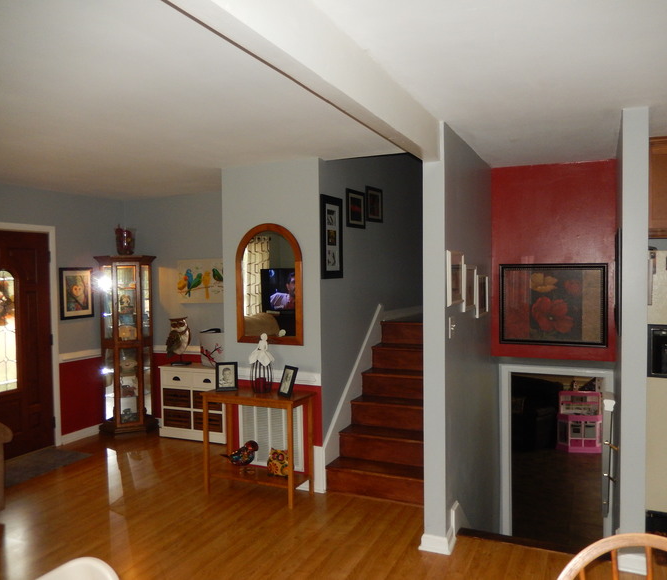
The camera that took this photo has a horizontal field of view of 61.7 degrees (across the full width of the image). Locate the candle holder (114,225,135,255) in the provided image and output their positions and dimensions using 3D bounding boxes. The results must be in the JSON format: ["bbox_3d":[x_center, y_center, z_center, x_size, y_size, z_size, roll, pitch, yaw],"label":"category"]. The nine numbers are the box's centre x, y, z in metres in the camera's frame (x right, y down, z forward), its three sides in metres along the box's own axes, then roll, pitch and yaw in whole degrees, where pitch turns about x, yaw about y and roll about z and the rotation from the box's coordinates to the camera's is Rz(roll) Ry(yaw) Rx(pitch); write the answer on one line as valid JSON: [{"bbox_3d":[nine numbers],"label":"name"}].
[{"bbox_3d":[-2.182,-0.513,5.830,0.220,0.310,0.220,0,2,25],"label":"candle holder"}]

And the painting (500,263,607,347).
[{"bbox_3d":[1.731,0.119,4.430,0.790,0.650,0.030,0,2,25],"label":"painting"}]

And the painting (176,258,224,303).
[{"bbox_3d":[-1.278,-0.085,5.658,0.700,0.440,0.035,0,2,25],"label":"painting"}]

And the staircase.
[{"bbox_3d":[0.610,0.910,4.515,0.900,1.160,1.260,0,2,25],"label":"staircase"}]

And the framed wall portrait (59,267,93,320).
[{"bbox_3d":[-2.529,0.033,5.513,0.025,0.490,0.380,0,2,25],"label":"framed wall portrait"}]

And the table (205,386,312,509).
[{"bbox_3d":[-0.554,1.139,4.143,0.800,0.750,0.330,0,2,25],"label":"table"}]

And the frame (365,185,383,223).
[{"bbox_3d":[0.377,-0.769,5.086,0.022,0.312,0.400,0,2,25],"label":"frame"}]

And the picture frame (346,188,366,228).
[{"bbox_3d":[0.194,-0.681,4.730,0.025,0.310,0.390,0,2,25],"label":"picture frame"}]

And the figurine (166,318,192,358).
[{"bbox_3d":[-1.585,0.501,5.709,0.200,0.440,0.220,-3,3,-42],"label":"figurine"}]

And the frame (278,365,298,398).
[{"bbox_3d":[-0.319,0.666,4.039,0.030,0.213,0.150,21,-12,-38],"label":"frame"}]

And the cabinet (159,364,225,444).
[{"bbox_3d":[-1.348,1.127,5.574,0.790,0.700,0.270,0,2,25],"label":"cabinet"}]

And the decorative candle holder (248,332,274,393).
[{"bbox_3d":[-0.528,0.542,4.167,0.195,0.436,0.190,-1,2,0],"label":"decorative candle holder"}]

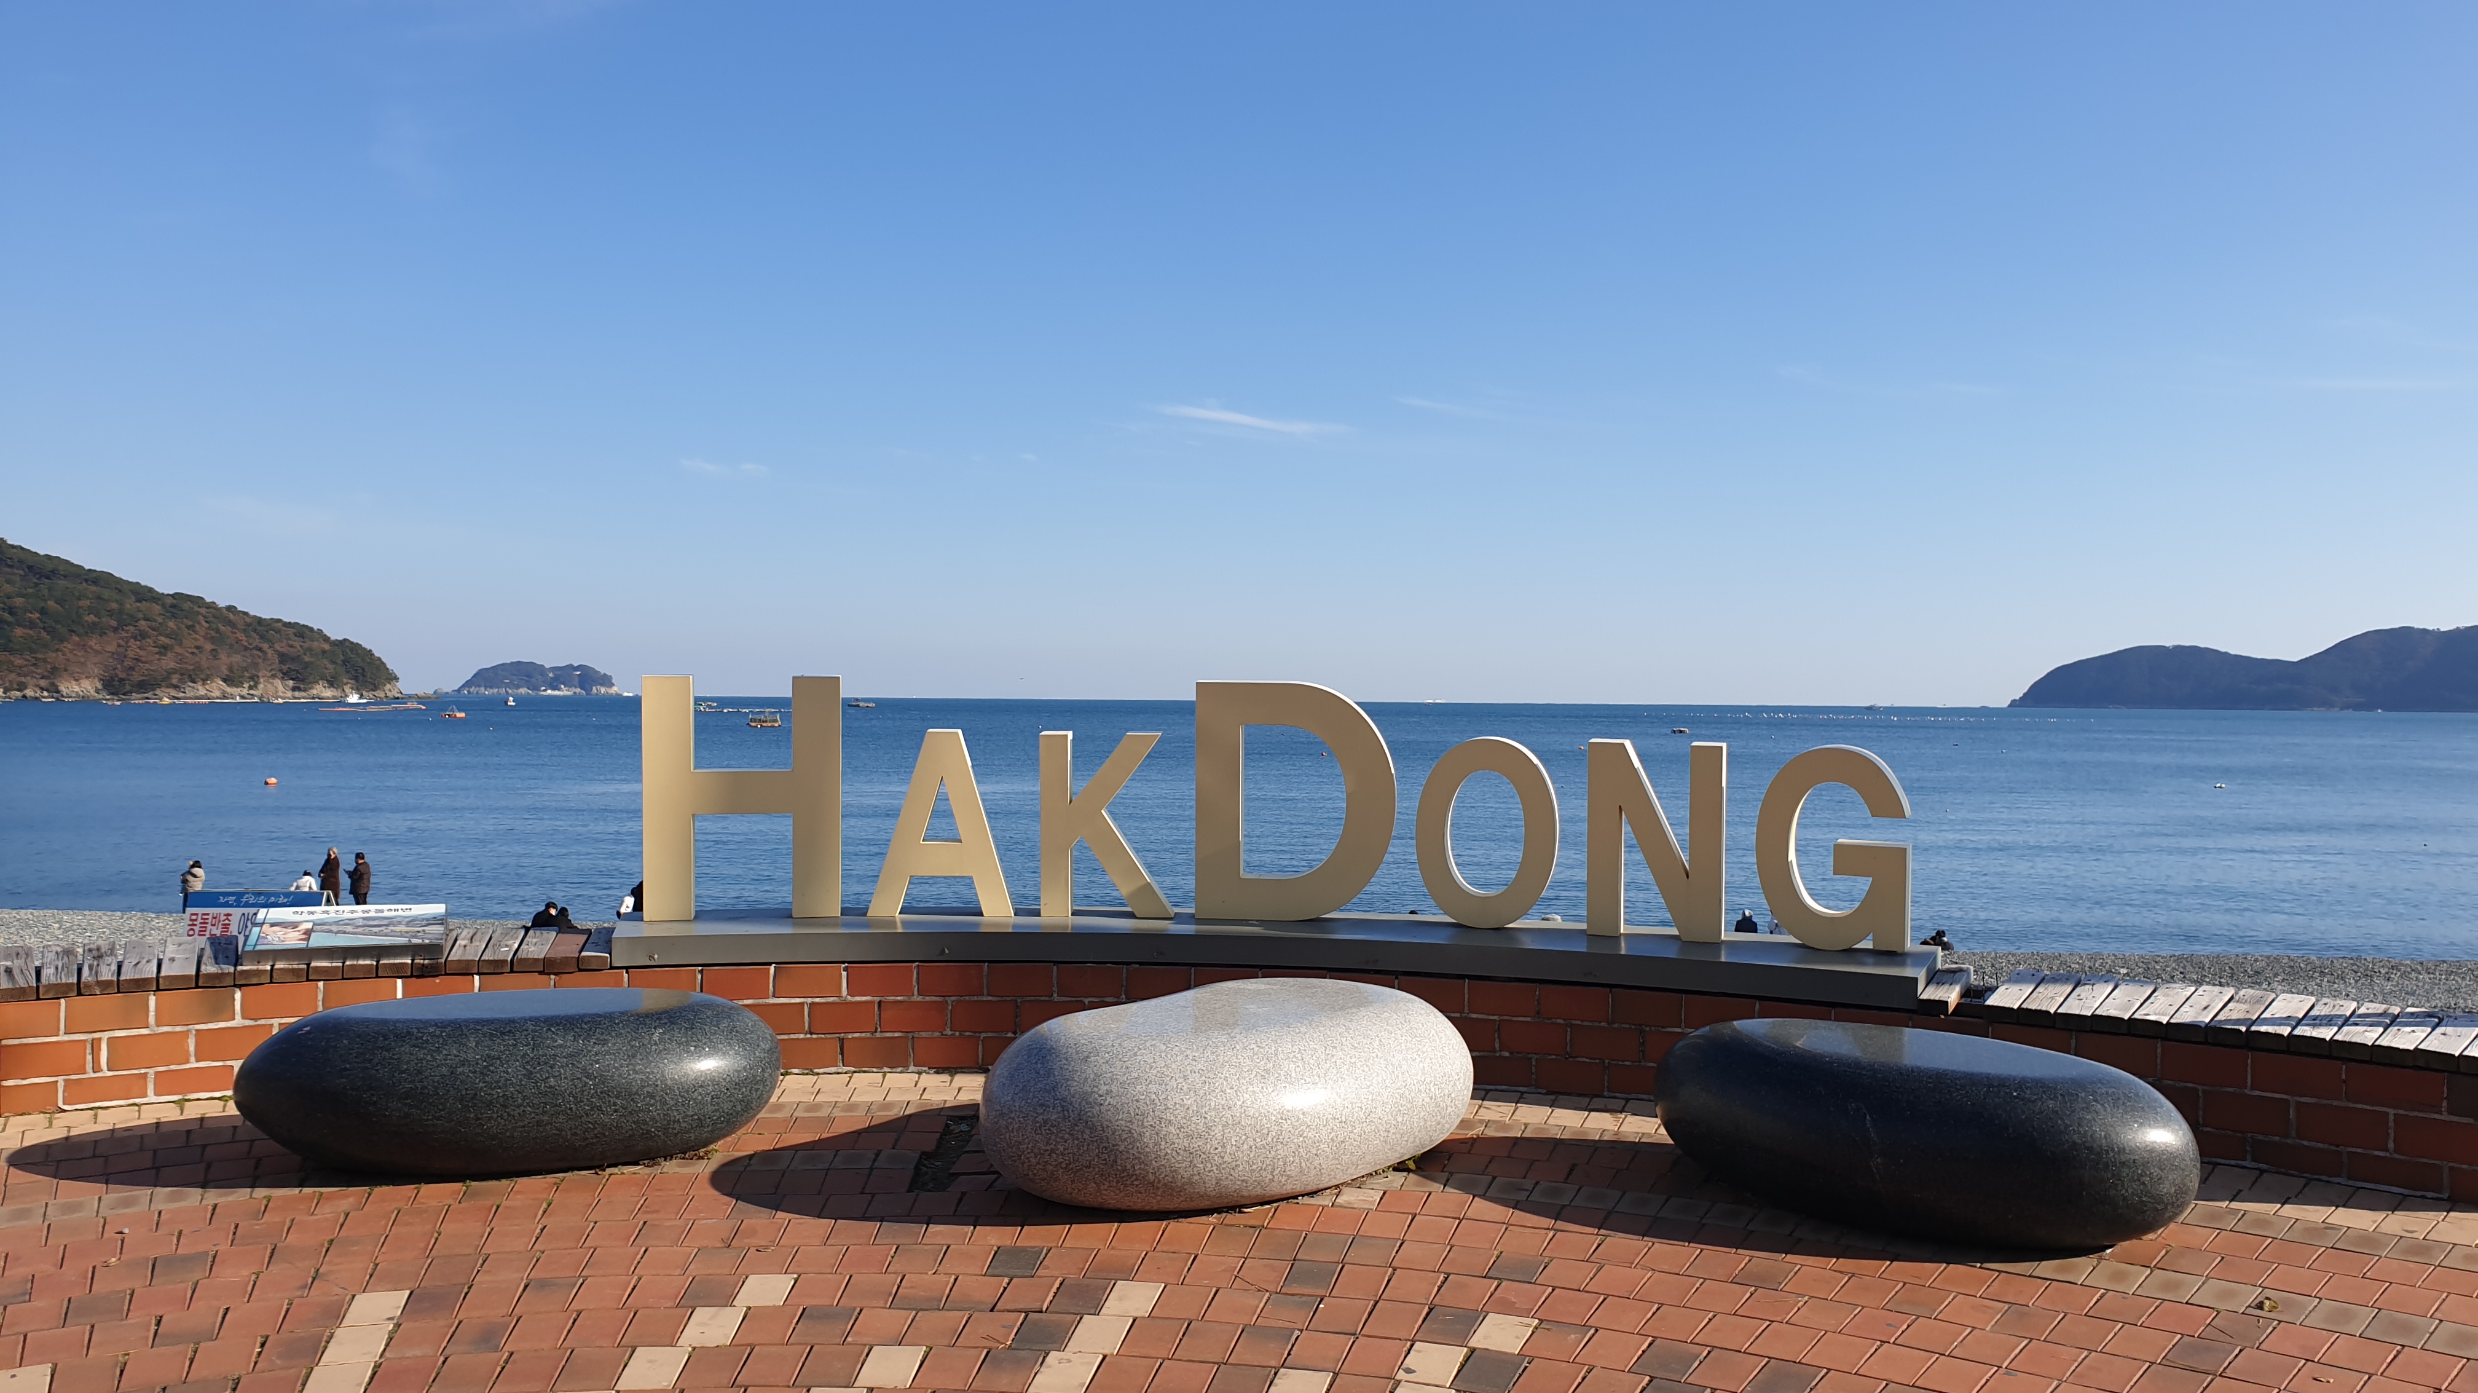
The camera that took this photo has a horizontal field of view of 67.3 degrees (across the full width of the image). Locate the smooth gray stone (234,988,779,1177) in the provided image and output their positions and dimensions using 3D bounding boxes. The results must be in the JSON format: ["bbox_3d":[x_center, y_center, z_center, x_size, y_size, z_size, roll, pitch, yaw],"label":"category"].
[{"bbox_3d":[-2.072,1.084,5.350,1.473,0.468,0.926,0,0,-4],"label":"smooth gray stone"}]

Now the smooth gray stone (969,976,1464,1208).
[{"bbox_3d":[-0.002,1.085,5.278,1.579,0.489,0.946,1,0,-44],"label":"smooth gray stone"}]

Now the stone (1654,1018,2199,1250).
[{"bbox_3d":[1.767,1.117,4.923,0.866,0.442,1.426,0,0,-42],"label":"stone"}]

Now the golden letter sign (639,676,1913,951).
[{"bbox_3d":[0.058,0.388,6.754,4.500,0.893,0.580,0,0,9],"label":"golden letter sign"}]

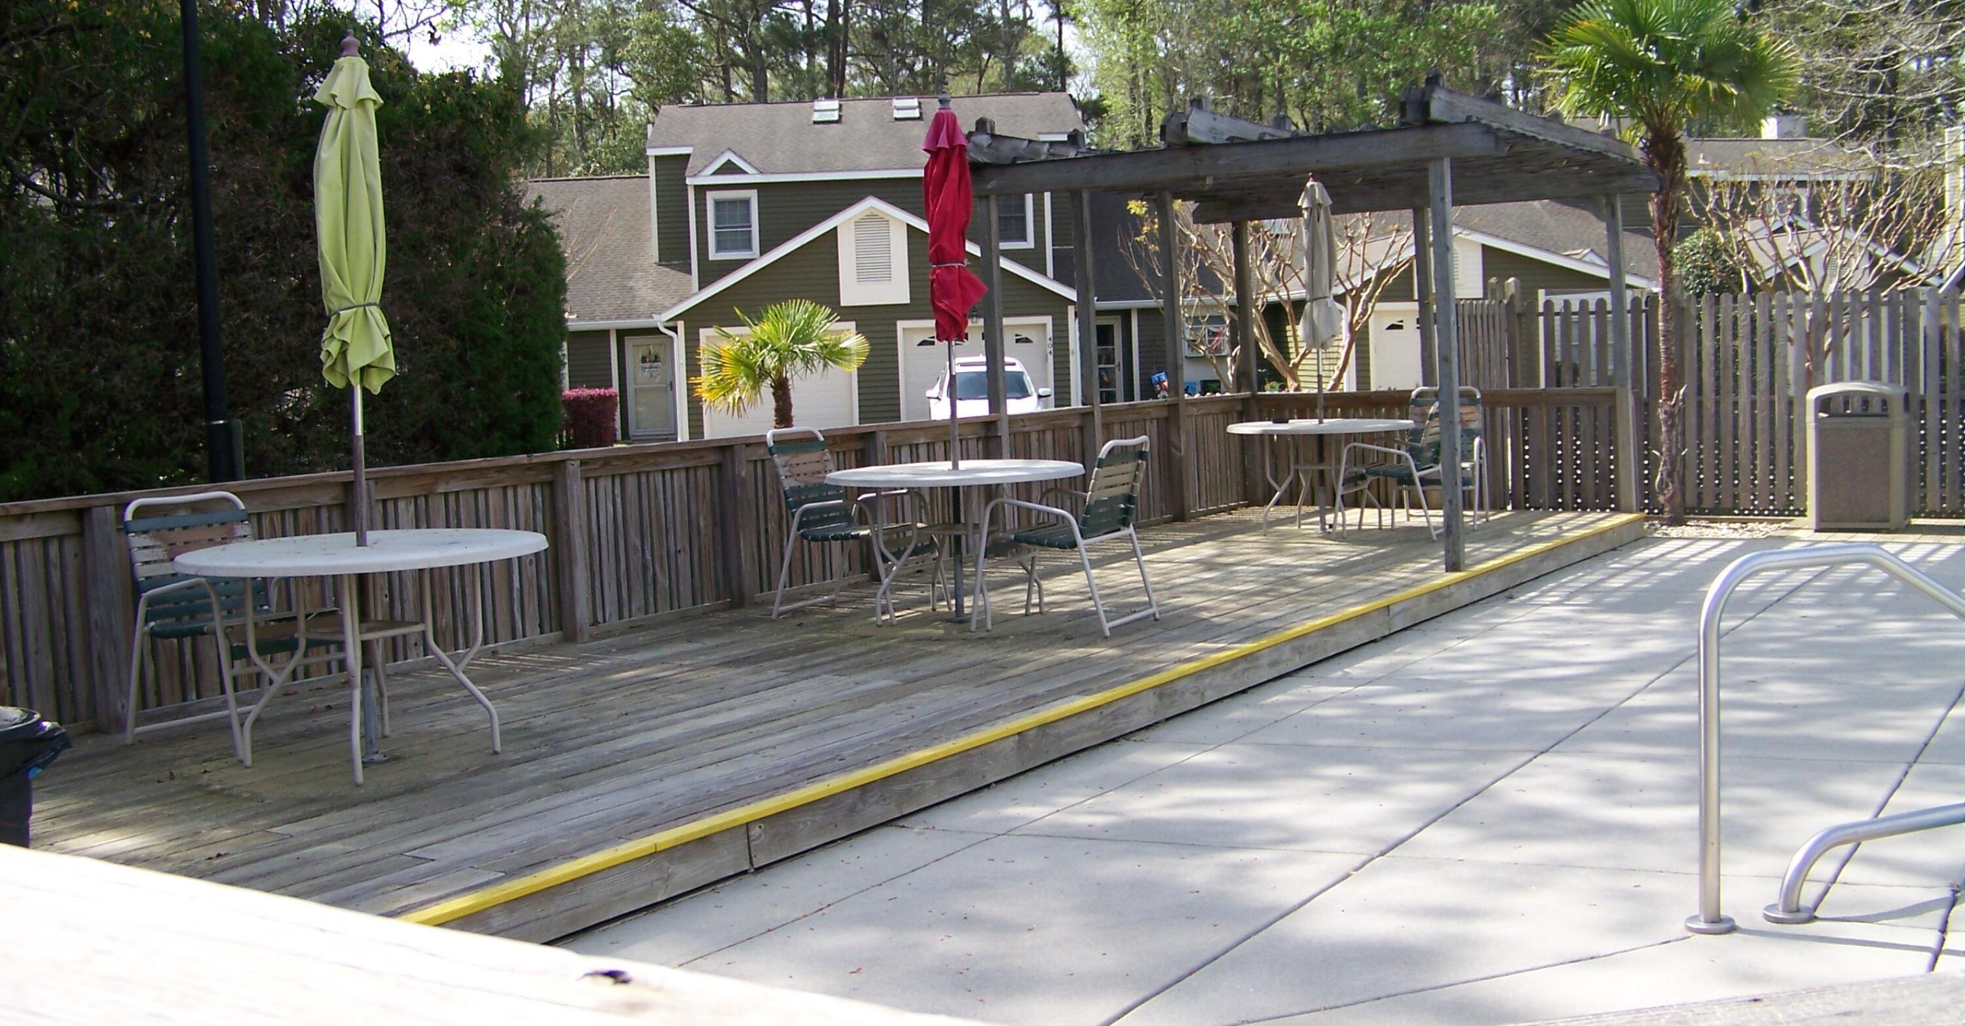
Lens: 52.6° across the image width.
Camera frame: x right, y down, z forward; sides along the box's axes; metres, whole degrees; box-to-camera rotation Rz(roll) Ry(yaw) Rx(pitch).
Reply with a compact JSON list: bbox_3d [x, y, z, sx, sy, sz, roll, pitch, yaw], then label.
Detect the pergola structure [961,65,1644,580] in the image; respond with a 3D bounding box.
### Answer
[{"bbox_3d":[2.241,-1.130,12.620,3.452,2.558,3.969,1,6,33],"label":"pergola structure"}]

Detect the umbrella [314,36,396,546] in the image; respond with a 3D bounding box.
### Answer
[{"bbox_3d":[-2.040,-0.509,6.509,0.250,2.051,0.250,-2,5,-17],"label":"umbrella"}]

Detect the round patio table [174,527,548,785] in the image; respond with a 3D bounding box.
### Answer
[{"bbox_3d":[-2.048,0.463,6.588,1.230,0.706,1.230,-2,5,0],"label":"round patio table"}]

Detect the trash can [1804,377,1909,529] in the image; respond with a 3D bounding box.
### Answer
[{"bbox_3d":[6.062,-0.417,13.792,0.620,1.003,0.600,-1,5,20],"label":"trash can"}]

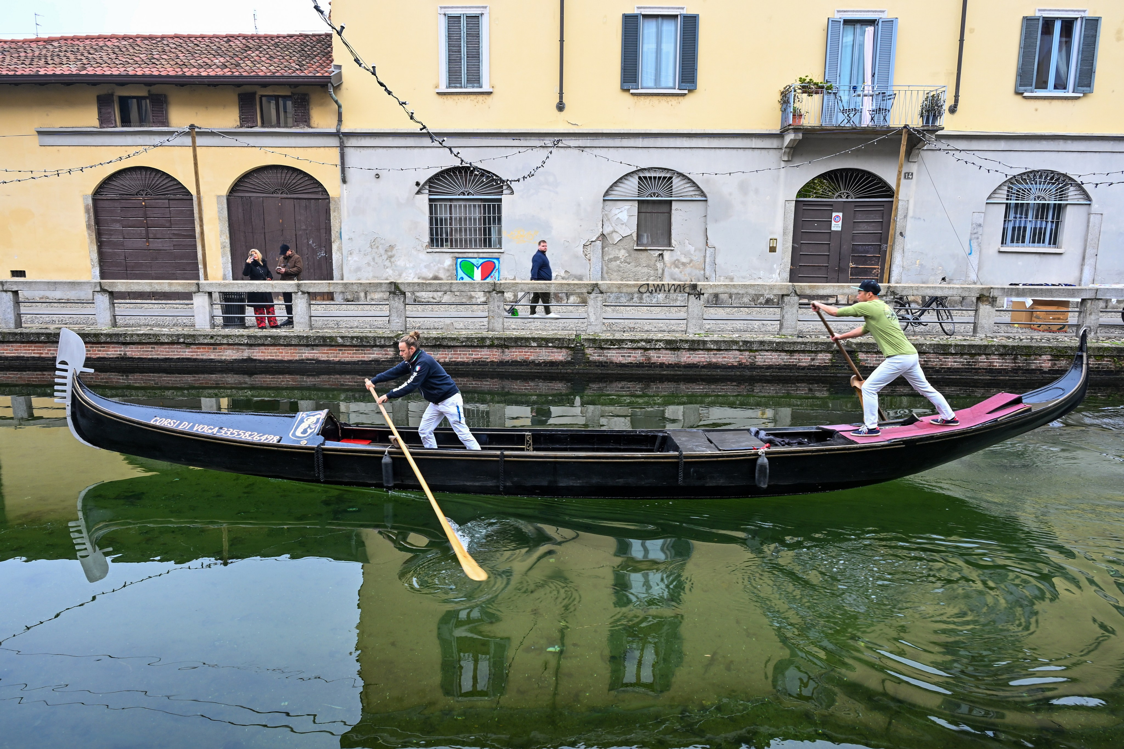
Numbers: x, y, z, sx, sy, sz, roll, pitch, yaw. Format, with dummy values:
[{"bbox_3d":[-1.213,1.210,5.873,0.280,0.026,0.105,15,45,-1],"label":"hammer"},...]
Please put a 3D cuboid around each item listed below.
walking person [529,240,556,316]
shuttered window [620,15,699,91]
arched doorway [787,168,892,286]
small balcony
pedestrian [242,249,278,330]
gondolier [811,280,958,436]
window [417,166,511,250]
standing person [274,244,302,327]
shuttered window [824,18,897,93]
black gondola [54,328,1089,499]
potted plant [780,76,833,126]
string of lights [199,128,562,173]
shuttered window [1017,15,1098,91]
[{"bbox_3d":[-0.457,-2.214,17.324,0.600,1.772,0.500,1,10,3],"label":"walking person"},{"bbox_3d":[2.579,-8.467,19.708,2.002,1.898,0.200,0,10,1],"label":"shuttered window"},{"bbox_3d":[7.442,-3.672,19.968,2.587,3.500,0.400,0,10,0],"label":"arched doorway"},{"bbox_3d":[7.539,-6.627,18.816,3.856,1.039,0.890,0,10,0],"label":"small balcony"},{"bbox_3d":[-6.115,-1.725,15.139,0.612,1.597,0.480,0,10,0],"label":"pedestrian"},{"bbox_3d":[3.151,-0.164,7.356,1.440,1.530,0.580,2,10,10],"label":"gondolier"},{"bbox_3d":[-2.646,-4.525,20.518,2.653,2.243,0.250,0,10,1],"label":"window"},{"bbox_3d":[-5.717,-1.849,15.661,0.460,1.742,0.520,-8,12,-39],"label":"standing person"},{"bbox_3d":[7.508,-7.708,19.076,1.788,2.592,0.300,0,10,0],"label":"shuttered window"},{"bbox_3d":[-0.177,0.383,7.726,10.771,1.700,1.420,1,10,4],"label":"black gondola"},{"bbox_3d":[6.064,-6.771,18.668,1.158,1.157,0.620,0,10,0],"label":"potted plant"},{"bbox_3d":[-3.557,-4.319,14.399,7.126,0.839,0.300,1,10,5],"label":"string of lights"},{"bbox_3d":[12.979,-8.353,19.586,2.026,1.887,0.200,0,10,1],"label":"shuttered window"}]

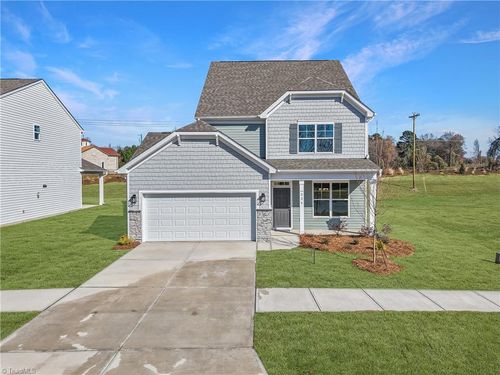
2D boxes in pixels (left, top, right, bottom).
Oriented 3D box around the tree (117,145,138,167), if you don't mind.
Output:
[{"bbox_3d":[-29.298,-6.987,85.000,6.500,7.600,6.500,0,2,1],"label":"tree"}]

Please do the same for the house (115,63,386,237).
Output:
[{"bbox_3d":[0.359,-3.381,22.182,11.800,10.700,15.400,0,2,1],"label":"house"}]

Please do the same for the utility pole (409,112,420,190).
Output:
[{"bbox_3d":[24.658,-5.497,52.000,0.350,11.430,2.400,-1,2,-14],"label":"utility pole"}]

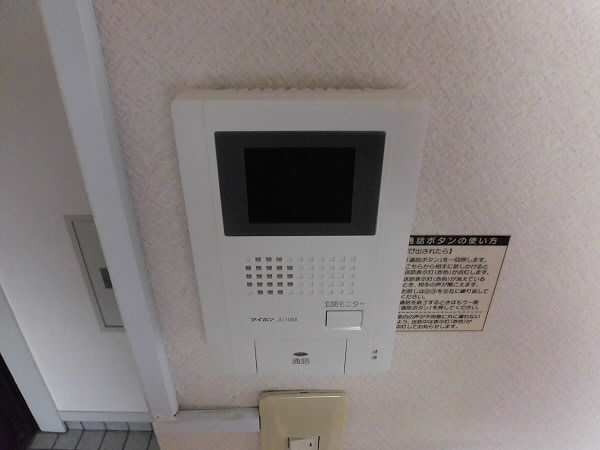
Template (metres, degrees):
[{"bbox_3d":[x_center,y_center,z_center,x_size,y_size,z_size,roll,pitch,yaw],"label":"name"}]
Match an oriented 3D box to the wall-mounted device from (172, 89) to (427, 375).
[{"bbox_3d":[0.000,0.014,0.240,0.113,0.174,0.028,0,29,0],"label":"wall-mounted device"}]

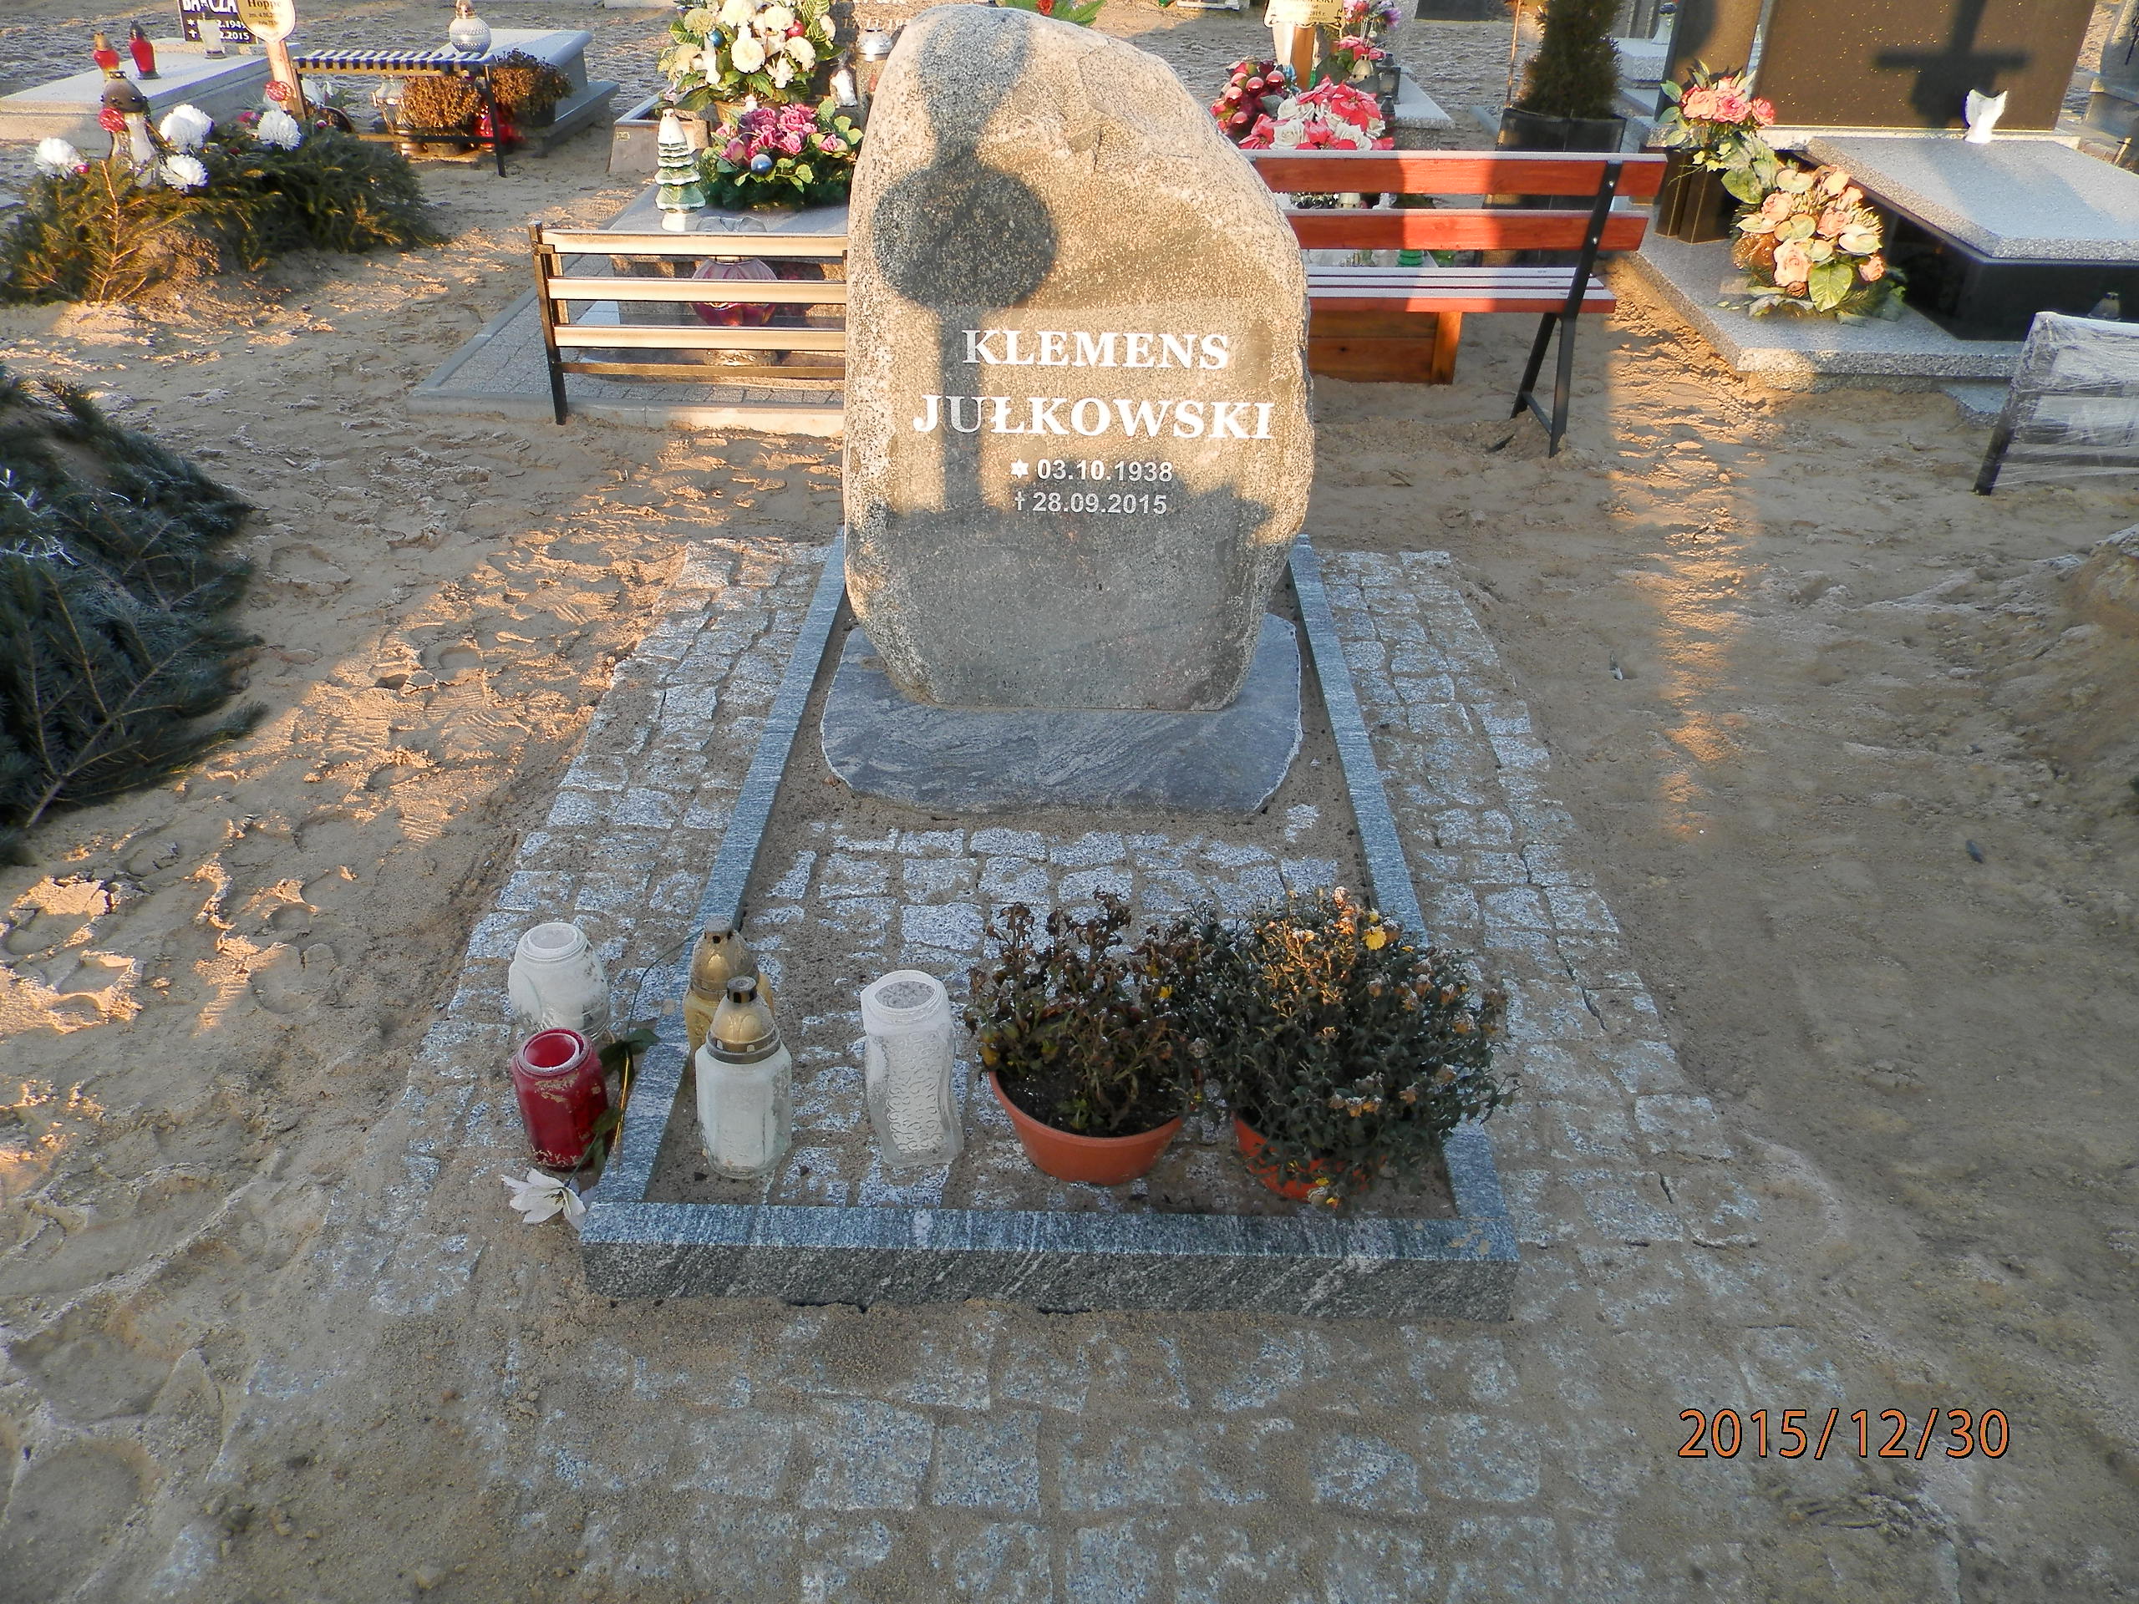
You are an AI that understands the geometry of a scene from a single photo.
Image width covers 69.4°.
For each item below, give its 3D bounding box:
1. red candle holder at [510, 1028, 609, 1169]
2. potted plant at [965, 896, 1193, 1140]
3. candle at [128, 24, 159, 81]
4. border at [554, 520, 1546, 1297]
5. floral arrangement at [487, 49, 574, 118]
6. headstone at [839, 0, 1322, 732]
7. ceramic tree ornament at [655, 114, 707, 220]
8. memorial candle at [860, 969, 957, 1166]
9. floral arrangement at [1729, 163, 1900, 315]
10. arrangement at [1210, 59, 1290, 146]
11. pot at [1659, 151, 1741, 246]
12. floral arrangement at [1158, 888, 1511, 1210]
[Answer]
[{"bbox_3d":[-0.560,0.324,1.698,0.098,0.141,0.098,5,33,-2],"label":"red candle holder"},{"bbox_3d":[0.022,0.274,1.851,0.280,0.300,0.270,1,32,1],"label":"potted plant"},{"bbox_3d":[-4.223,-3.415,7.029,0.110,0.225,0.110,1,33,0],"label":"candle"},{"bbox_3d":[-0.004,-0.006,2.592,1.040,0.100,2.030,1,32,1],"label":"border"},{"bbox_3d":[-2.690,-3.578,7.735,0.420,0.340,0.420,1,32,1],"label":"floral arrangement"},{"bbox_3d":[0.016,-0.734,2.657,0.820,1.110,0.310,1,32,1],"label":"headstone"},{"bbox_3d":[-1.096,-1.762,4.314,0.138,0.287,0.138,1,33,0],"label":"ceramic tree ornament"},{"bbox_3d":[-0.168,0.284,1.637,0.091,0.205,0.091,-1,33,2],"label":"memorial candle"},{"bbox_3d":[2.103,-1.584,4.328,0.423,0.378,0.360,1,33,0],"label":"floral arrangement"},{"bbox_3d":[0.705,-2.698,6.003,0.350,0.360,0.280,1,32,1],"label":"arrangement"},{"bbox_3d":[2.337,-2.235,5.668,0.240,0.310,0.230,-9,34,-14],"label":"pot"},{"bbox_3d":[0.301,0.289,1.848,0.390,0.320,0.350,1,32,1],"label":"floral arrangement"}]

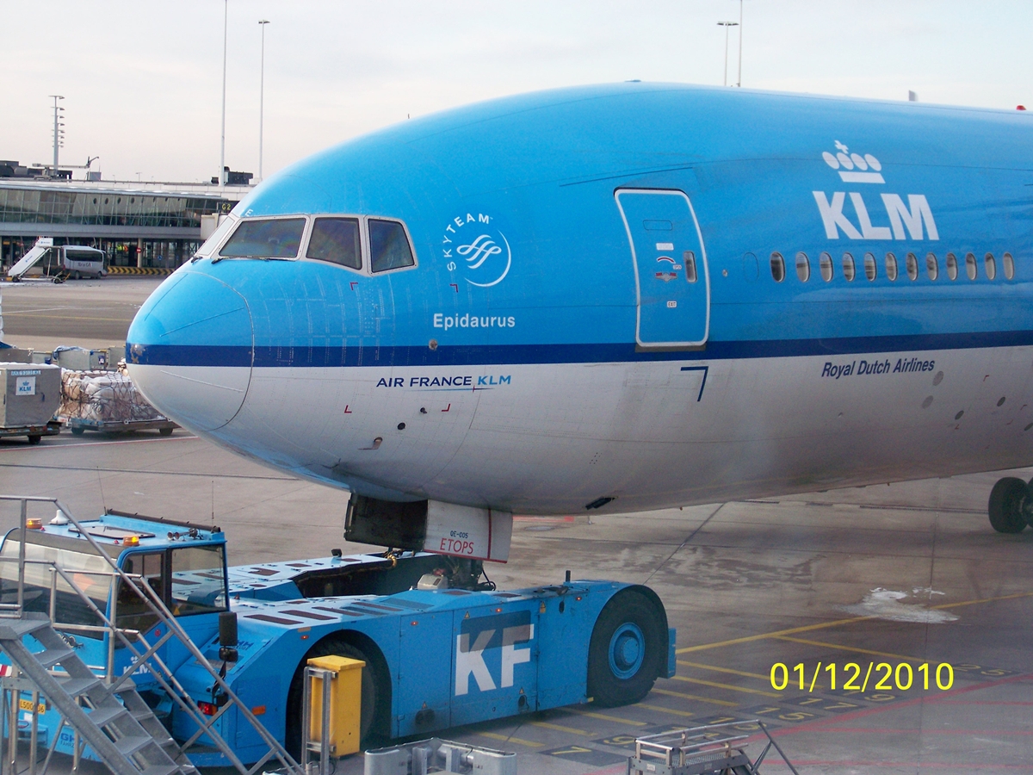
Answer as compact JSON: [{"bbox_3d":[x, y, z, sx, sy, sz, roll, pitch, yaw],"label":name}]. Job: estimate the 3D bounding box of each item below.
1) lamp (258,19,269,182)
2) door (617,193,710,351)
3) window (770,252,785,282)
[{"bbox_3d":[-28.613,-26.904,280.942,1.300,28.480,1.100,1,4,0],"label":"lamp"},{"bbox_3d":[1.923,-1.560,32.124,1.200,1.980,0.240,-2,-5,-40],"label":"door"},{"bbox_3d":[3.476,-1.600,33.443,0.280,0.410,0.060,-3,-4,-44],"label":"window"}]

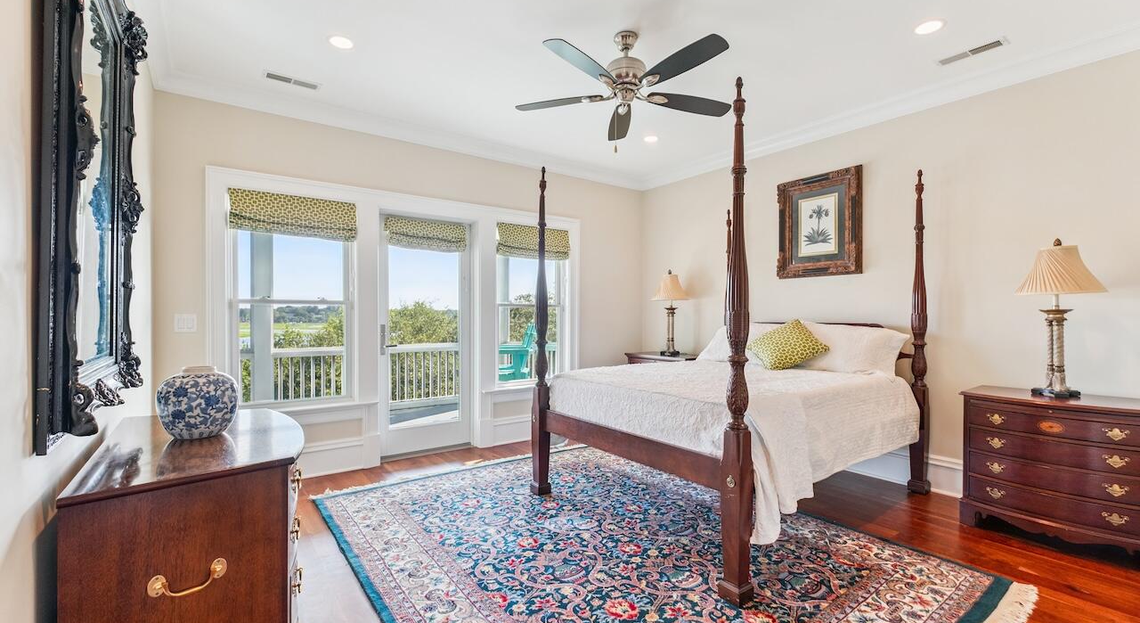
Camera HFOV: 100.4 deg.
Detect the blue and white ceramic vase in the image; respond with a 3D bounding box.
[{"bbox_3d":[-1.429,0.343,1.821,0.247,0.260,0.247,0,0,-36],"label":"blue and white ceramic vase"}]

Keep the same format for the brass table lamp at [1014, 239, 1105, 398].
[{"bbox_3d":[2.741,0.034,2.671,0.330,0.885,0.330,0,0,-36],"label":"brass table lamp"}]

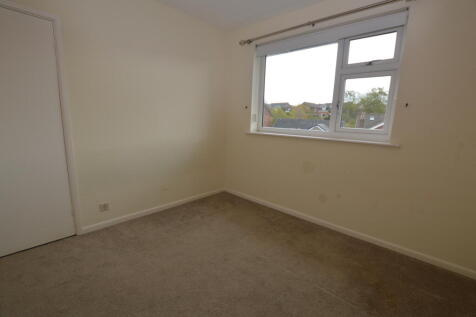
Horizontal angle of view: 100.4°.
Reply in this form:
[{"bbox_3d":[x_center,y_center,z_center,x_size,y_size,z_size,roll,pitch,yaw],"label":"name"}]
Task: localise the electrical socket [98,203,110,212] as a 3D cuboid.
[{"bbox_3d":[-1.383,0.511,2.054,0.020,0.090,0.094,11,13,40],"label":"electrical socket"}]

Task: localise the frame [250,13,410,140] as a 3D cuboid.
[{"bbox_3d":[0.871,-0.835,2.323,1.604,1.145,0.120,11,13,40],"label":"frame"}]

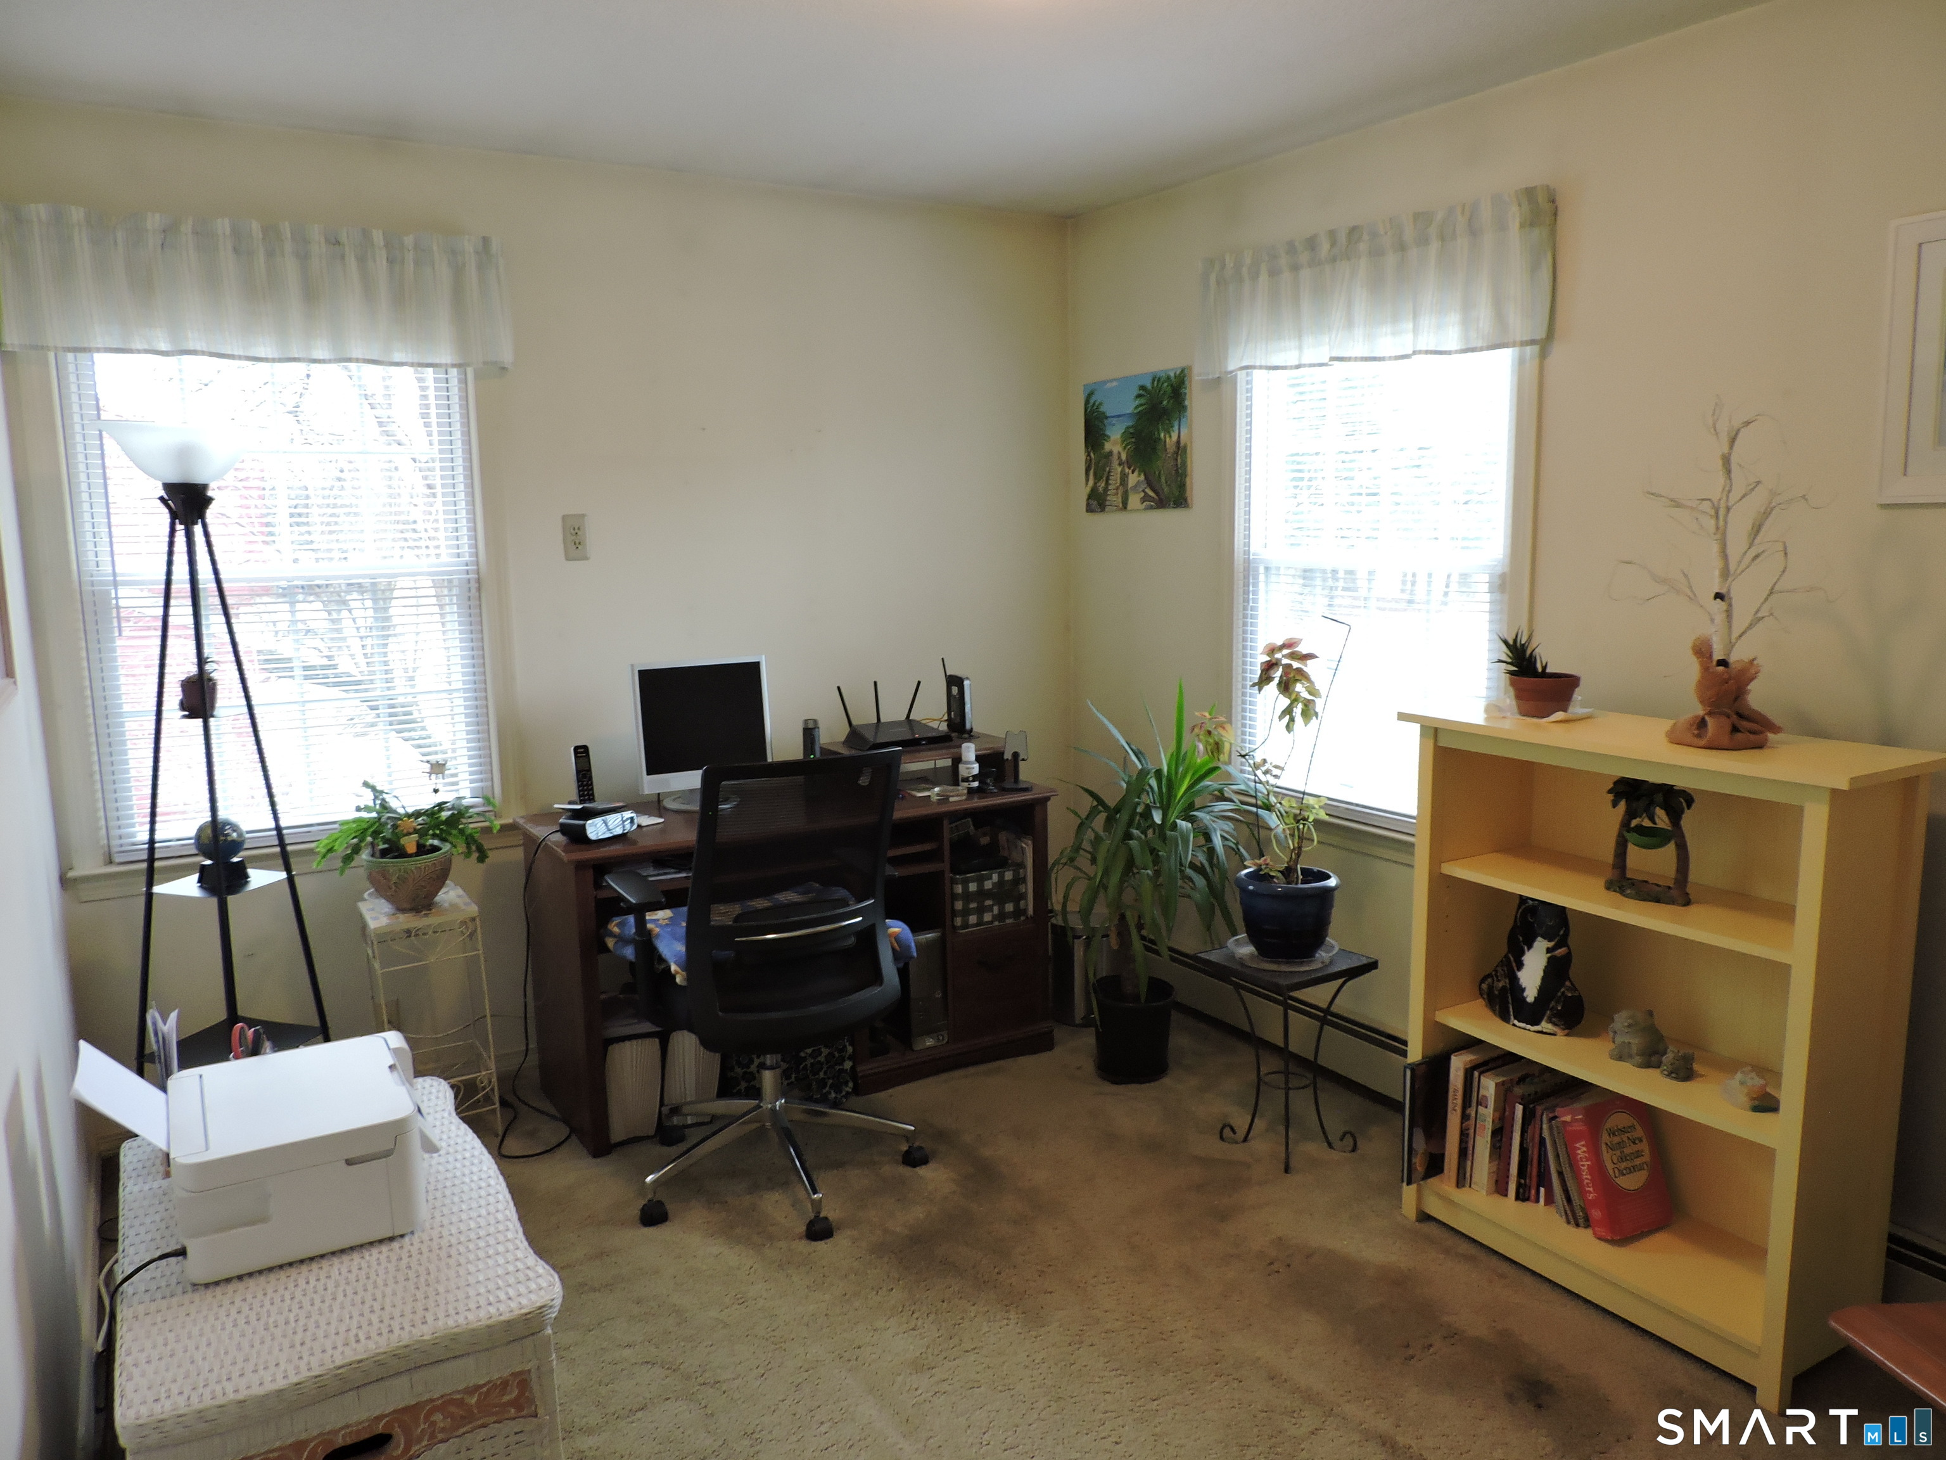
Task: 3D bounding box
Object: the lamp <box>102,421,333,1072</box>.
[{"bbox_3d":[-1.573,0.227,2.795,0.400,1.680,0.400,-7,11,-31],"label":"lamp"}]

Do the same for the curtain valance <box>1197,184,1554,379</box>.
[{"bbox_3d":[0.921,-1.041,3.257,0.090,0.315,1.020,-7,11,-31],"label":"curtain valance"}]

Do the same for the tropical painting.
[{"bbox_3d":[0.497,-0.875,4.137,0.020,0.405,0.505,-6,11,-31],"label":"tropical painting"}]

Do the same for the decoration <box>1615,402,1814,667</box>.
[{"bbox_3d":[1.254,-0.330,2.280,0.230,0.450,0.290,-7,11,-31],"label":"decoration"}]

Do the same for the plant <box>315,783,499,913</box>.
[{"bbox_3d":[-1.354,0.274,3.217,0.410,0.310,0.360,-5,10,-23],"label":"plant"}]

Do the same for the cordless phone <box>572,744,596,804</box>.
[{"bbox_3d":[-1.012,0.118,3.527,0.047,0.165,0.030,-6,-9,-31],"label":"cordless phone"}]

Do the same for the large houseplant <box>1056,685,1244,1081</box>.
[{"bbox_3d":[0.462,0.391,3.542,0.480,1.040,0.480,-1,9,0],"label":"large houseplant"}]

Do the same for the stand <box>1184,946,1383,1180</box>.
[{"bbox_3d":[0.723,0.749,3.113,0.300,0.460,0.300,-7,11,-31],"label":"stand"}]

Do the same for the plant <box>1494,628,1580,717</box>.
[{"bbox_3d":[1.134,-0.120,2.722,0.165,0.172,0.150,3,10,22],"label":"plant"}]

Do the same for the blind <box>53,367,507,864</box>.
[{"bbox_3d":[-1.633,-0.363,3.257,0.860,1.270,0.060,-7,11,-31],"label":"blind"}]

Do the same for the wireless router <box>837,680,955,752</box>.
[{"bbox_3d":[-0.222,-0.051,3.842,0.285,0.165,0.205,-7,11,-35],"label":"wireless router"}]

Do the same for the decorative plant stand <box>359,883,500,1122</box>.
[{"bbox_3d":[-1.331,0.718,3.303,0.245,0.590,0.245,-6,11,-31],"label":"decorative plant stand"}]

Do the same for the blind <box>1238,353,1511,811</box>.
[{"bbox_3d":[0.981,-0.433,3.409,0.060,1.270,0.860,-7,11,-31],"label":"blind"}]

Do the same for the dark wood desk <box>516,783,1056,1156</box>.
[{"bbox_3d":[-0.475,0.564,3.675,1.320,0.750,0.520,-6,10,-29],"label":"dark wood desk"}]

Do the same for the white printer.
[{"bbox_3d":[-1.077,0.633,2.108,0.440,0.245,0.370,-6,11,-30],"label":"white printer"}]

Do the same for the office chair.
[{"bbox_3d":[-0.458,0.517,2.999,0.650,1.000,0.660,-5,10,-24],"label":"office chair"}]

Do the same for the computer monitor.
[{"bbox_3d":[-0.723,0.004,3.622,0.365,0.380,0.200,-6,11,-31],"label":"computer monitor"}]

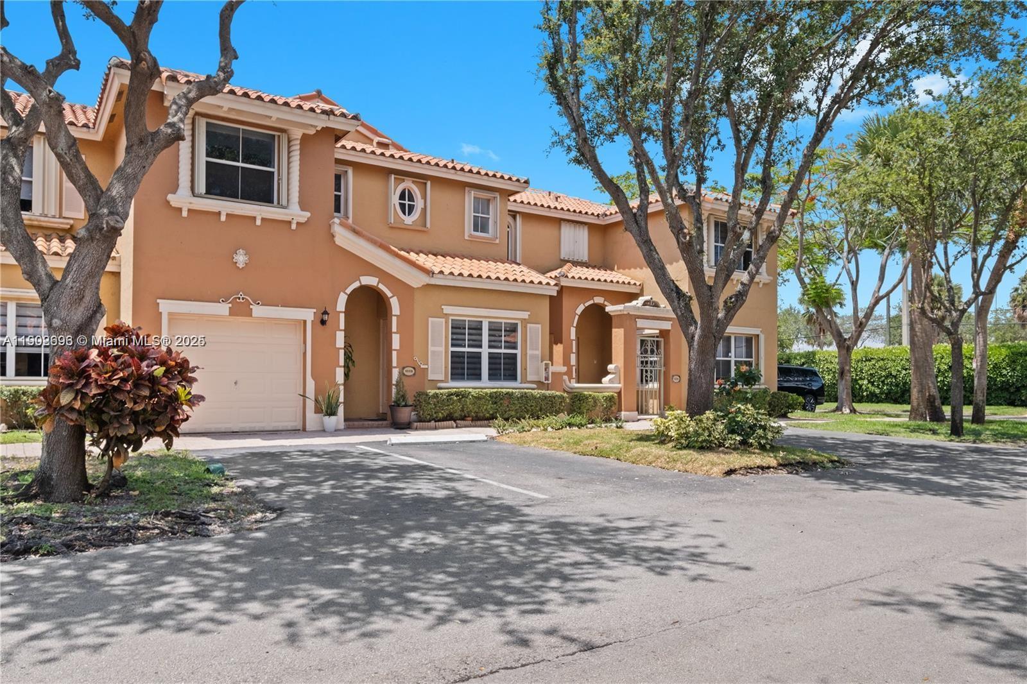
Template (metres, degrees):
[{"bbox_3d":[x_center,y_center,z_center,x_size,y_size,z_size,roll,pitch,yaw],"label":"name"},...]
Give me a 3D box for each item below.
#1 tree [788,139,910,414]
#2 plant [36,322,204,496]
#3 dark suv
[{"bbox_3d":[12.750,-2.400,27.200,4.900,10.100,4.700,-1,-3,25],"label":"tree"},{"bbox_3d":[-3.570,0.590,6.450,1.420,1.520,1.300,2,-3,-29],"label":"plant"},{"bbox_3d":[9.600,1.840,27.400,5.200,1.880,2.030,2,-3,-32],"label":"dark suv"}]

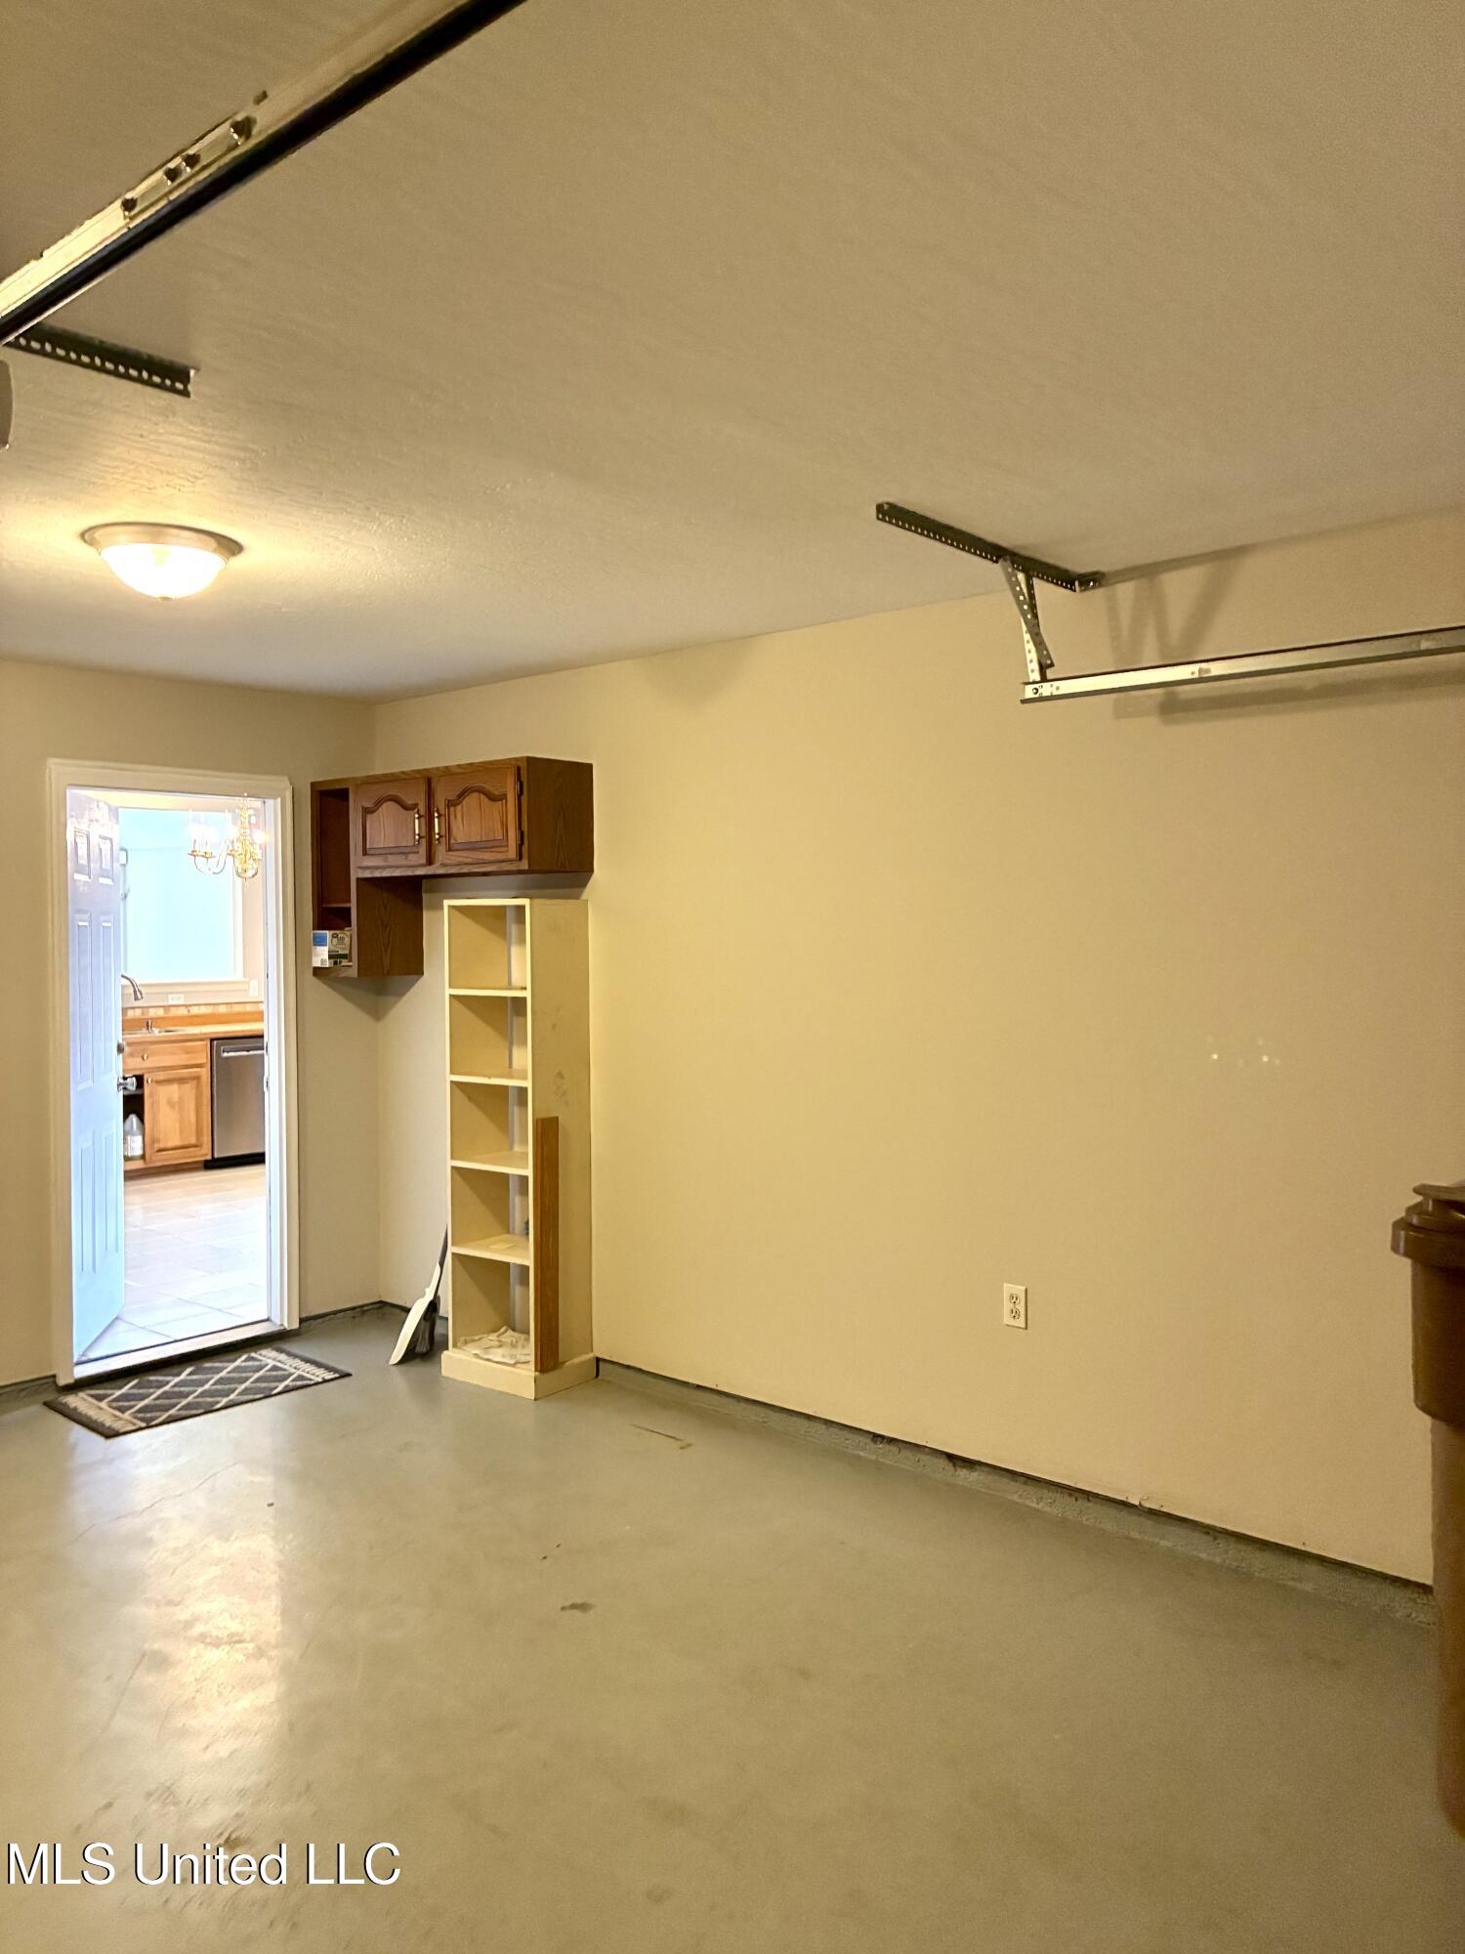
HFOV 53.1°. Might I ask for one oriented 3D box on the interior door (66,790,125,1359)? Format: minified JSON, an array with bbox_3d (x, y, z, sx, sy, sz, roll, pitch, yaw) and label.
[{"bbox_3d":[-2.461,0.342,5.580,0.050,2.025,0.813,-1,2,-8],"label":"interior door"}]

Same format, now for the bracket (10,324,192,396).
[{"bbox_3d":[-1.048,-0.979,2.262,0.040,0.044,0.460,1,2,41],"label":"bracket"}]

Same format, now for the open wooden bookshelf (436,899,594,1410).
[{"bbox_3d":[-0.748,0.578,5.204,0.463,1.695,0.332,1,2,41],"label":"open wooden bookshelf"}]

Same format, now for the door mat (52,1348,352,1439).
[{"bbox_3d":[-1.851,1.429,5.111,0.507,0.012,0.875,1,2,41],"label":"door mat"}]

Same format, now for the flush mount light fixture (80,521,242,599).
[{"bbox_3d":[-1.350,-0.967,3.482,0.362,0.138,0.362,0,2,0],"label":"flush mount light fixture"}]

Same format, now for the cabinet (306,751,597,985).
[{"bbox_3d":[-1.079,-0.377,5.494,1.295,0.764,0.318,1,2,41],"label":"cabinet"}]

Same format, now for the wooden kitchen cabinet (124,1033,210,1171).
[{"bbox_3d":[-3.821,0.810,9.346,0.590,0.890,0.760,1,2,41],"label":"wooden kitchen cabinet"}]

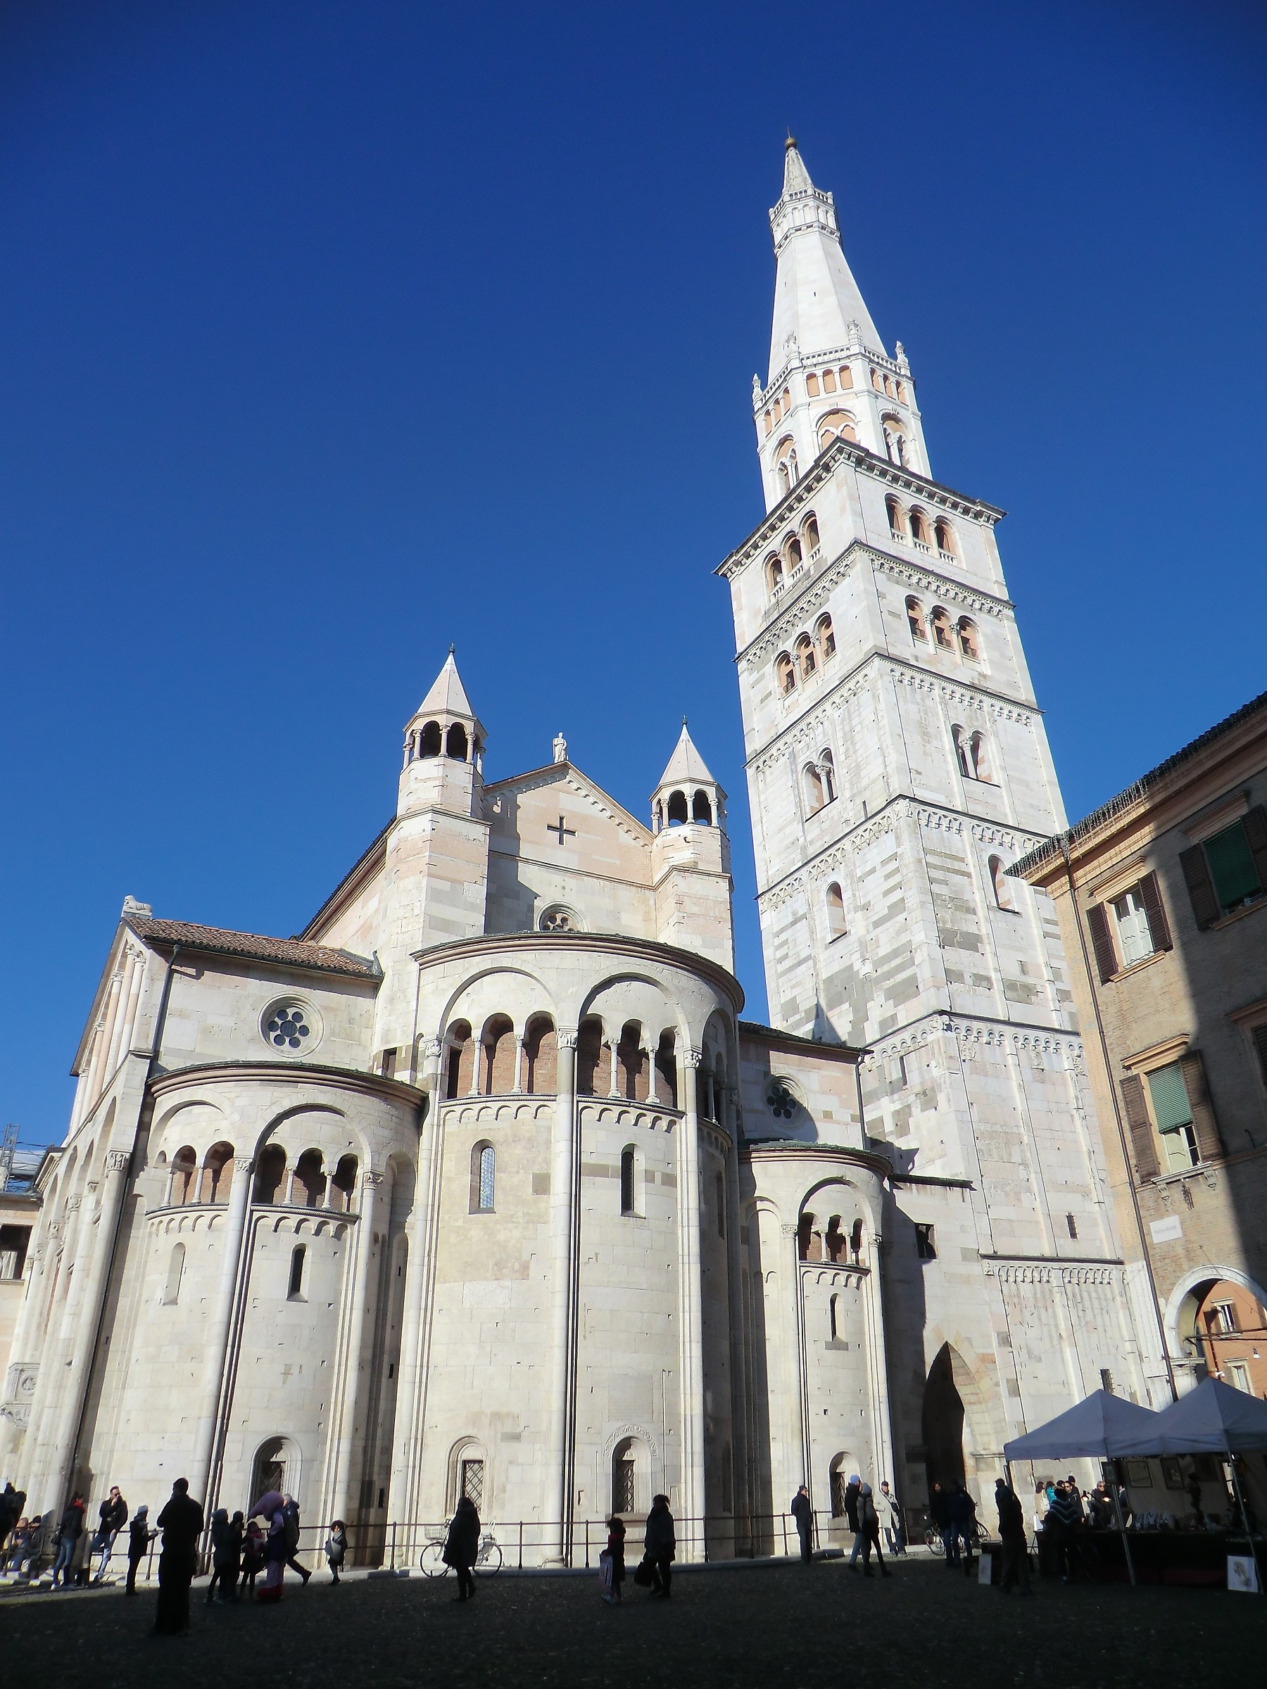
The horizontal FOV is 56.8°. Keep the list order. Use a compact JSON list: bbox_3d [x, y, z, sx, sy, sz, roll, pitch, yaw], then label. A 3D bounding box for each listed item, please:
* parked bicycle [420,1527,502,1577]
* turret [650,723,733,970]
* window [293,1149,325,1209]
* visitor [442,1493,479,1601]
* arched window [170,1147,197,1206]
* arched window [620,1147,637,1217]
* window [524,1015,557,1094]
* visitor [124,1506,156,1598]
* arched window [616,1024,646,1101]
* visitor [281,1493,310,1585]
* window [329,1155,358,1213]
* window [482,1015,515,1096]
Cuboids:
[{"bbox_3d":[-3.659,14.930,24.791,1.750,1.000,0.560,4,-29,-7],"label":"parked bicycle"},{"bbox_3d":[1.972,-0.167,43.260,2.600,10.400,2.600,15,-32,-26],"label":"turret"},{"bbox_3d":[-7.678,7.896,27.699,0.770,1.360,0.400,14,-31,-26],"label":"window"},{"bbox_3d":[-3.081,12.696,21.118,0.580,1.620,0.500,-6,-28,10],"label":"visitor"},{"bbox_3d":[-11.249,8.426,29.696,0.800,1.450,0.320,-16,-33,26],"label":"arched window"},{"bbox_3d":[-0.145,9.219,32.073,0.520,1.950,0.300,12,-31,-23],"label":"arched window"},{"bbox_3d":[-2.616,5.861,32.820,0.920,2.380,0.400,0,-28,-2],"label":"window"},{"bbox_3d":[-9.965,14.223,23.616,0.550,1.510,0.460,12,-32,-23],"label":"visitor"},{"bbox_3d":[-0.124,6.158,33.098,1.000,2.390,0.450,14,-31,-24],"label":"arched window"},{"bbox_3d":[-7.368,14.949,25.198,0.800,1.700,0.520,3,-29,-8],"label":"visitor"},{"bbox_3d":[-7.477,8.667,29.991,0.720,1.370,0.320,23,-37,-37],"label":"window"},{"bbox_3d":[-3.722,5.940,32.801,0.970,2.370,0.450,-8,-29,14],"label":"window"}]

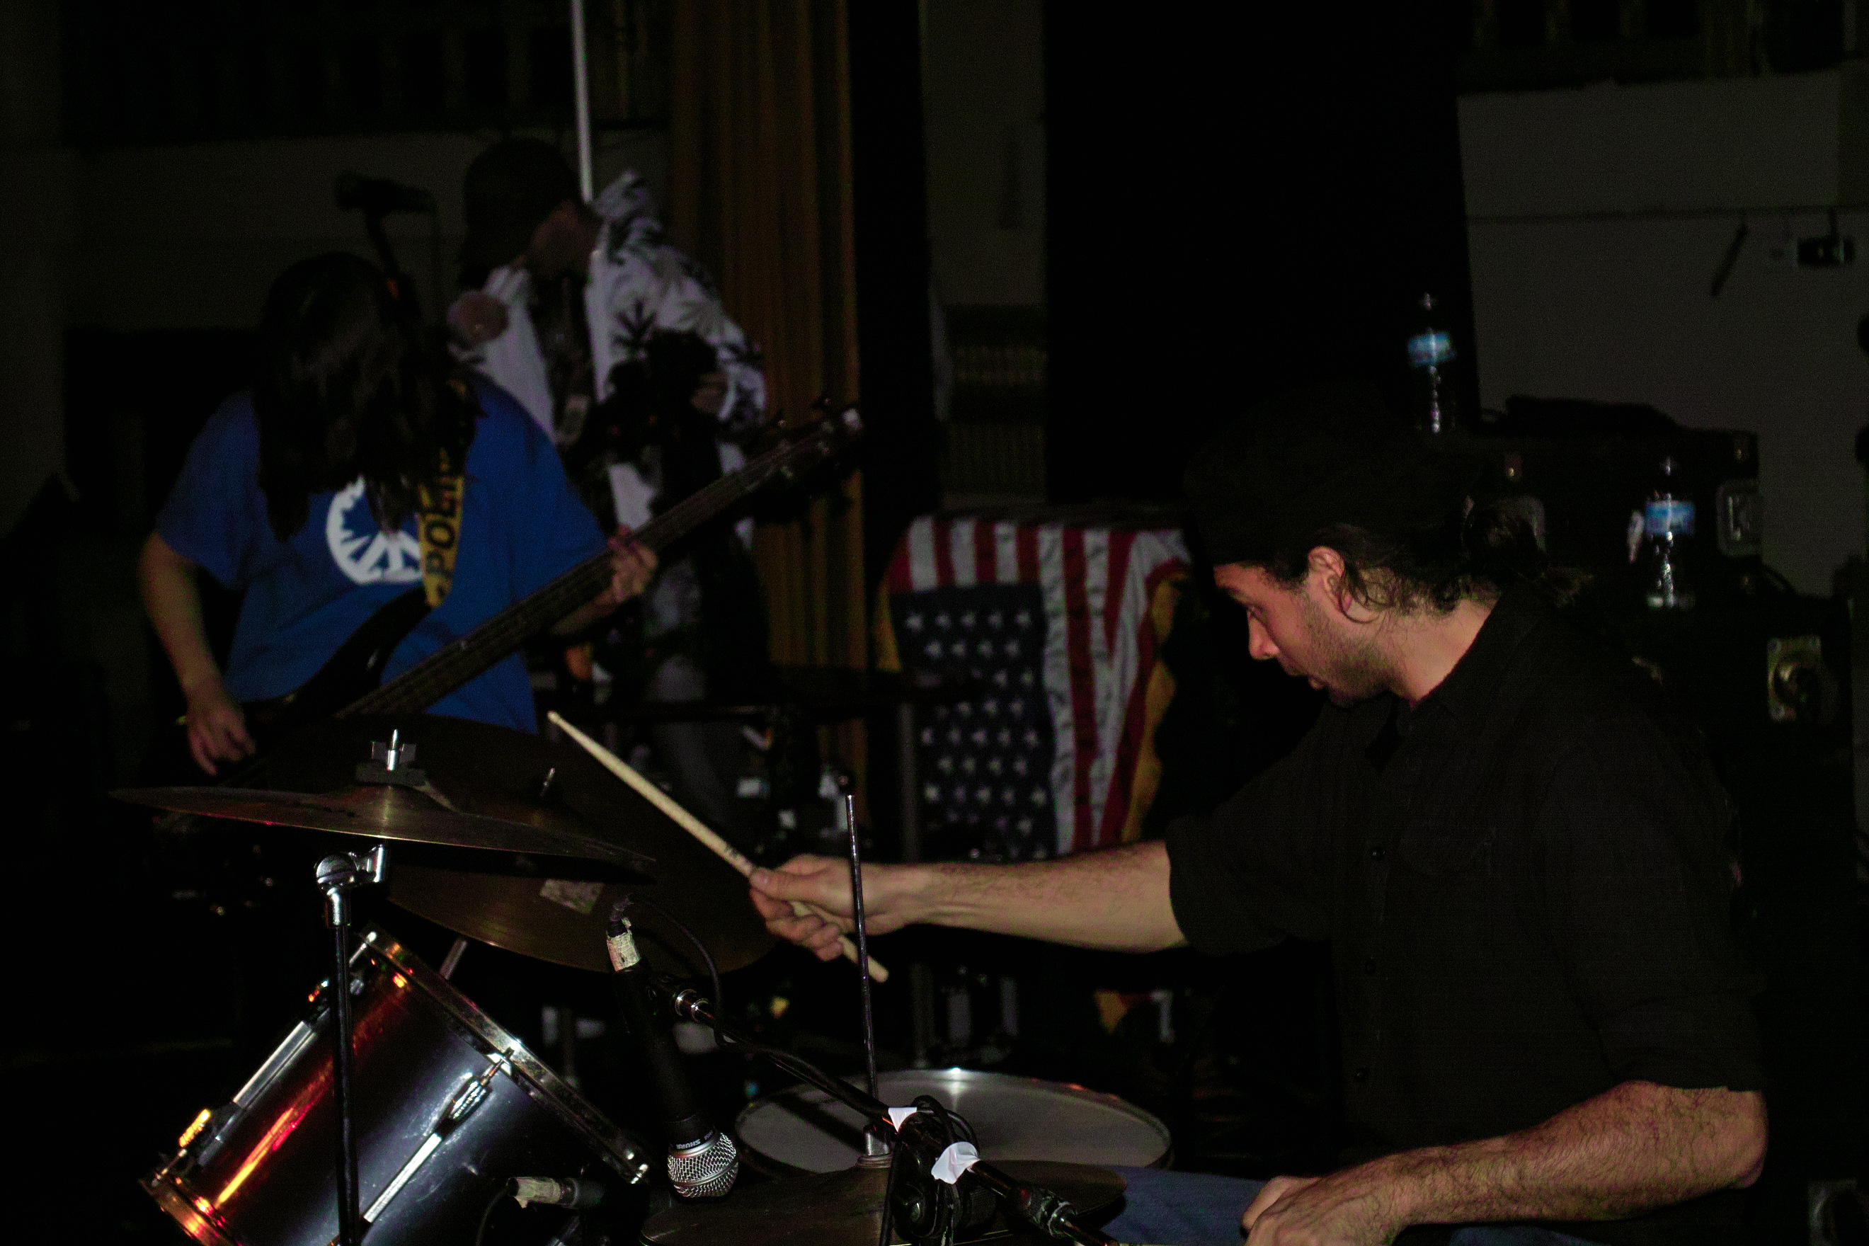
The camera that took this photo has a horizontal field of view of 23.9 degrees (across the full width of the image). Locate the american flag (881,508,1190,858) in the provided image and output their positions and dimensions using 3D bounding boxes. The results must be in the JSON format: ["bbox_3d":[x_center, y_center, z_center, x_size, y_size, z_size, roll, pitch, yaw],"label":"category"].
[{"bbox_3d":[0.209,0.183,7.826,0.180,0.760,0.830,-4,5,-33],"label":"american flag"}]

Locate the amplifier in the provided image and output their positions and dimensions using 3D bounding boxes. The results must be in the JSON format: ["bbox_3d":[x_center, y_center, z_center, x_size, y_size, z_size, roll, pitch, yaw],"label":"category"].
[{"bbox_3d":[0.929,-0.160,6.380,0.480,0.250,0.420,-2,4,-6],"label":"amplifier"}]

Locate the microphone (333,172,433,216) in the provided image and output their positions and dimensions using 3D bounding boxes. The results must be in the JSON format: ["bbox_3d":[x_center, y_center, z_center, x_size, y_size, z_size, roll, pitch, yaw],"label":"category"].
[{"bbox_3d":[-0.741,-0.577,5.950,0.158,0.054,0.054,8,2,-12],"label":"microphone"}]

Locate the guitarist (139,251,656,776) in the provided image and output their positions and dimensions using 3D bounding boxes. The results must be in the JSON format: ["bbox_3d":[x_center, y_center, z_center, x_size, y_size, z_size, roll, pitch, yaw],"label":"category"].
[{"bbox_3d":[-0.645,0.298,5.520,0.640,1.520,0.480,-2,4,-3],"label":"guitarist"}]

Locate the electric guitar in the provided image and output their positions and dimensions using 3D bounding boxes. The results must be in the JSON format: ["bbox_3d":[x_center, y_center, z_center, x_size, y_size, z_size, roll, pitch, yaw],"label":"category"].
[{"bbox_3d":[-0.542,0.033,5.450,1.130,0.320,0.085,-31,-3,12],"label":"electric guitar"}]

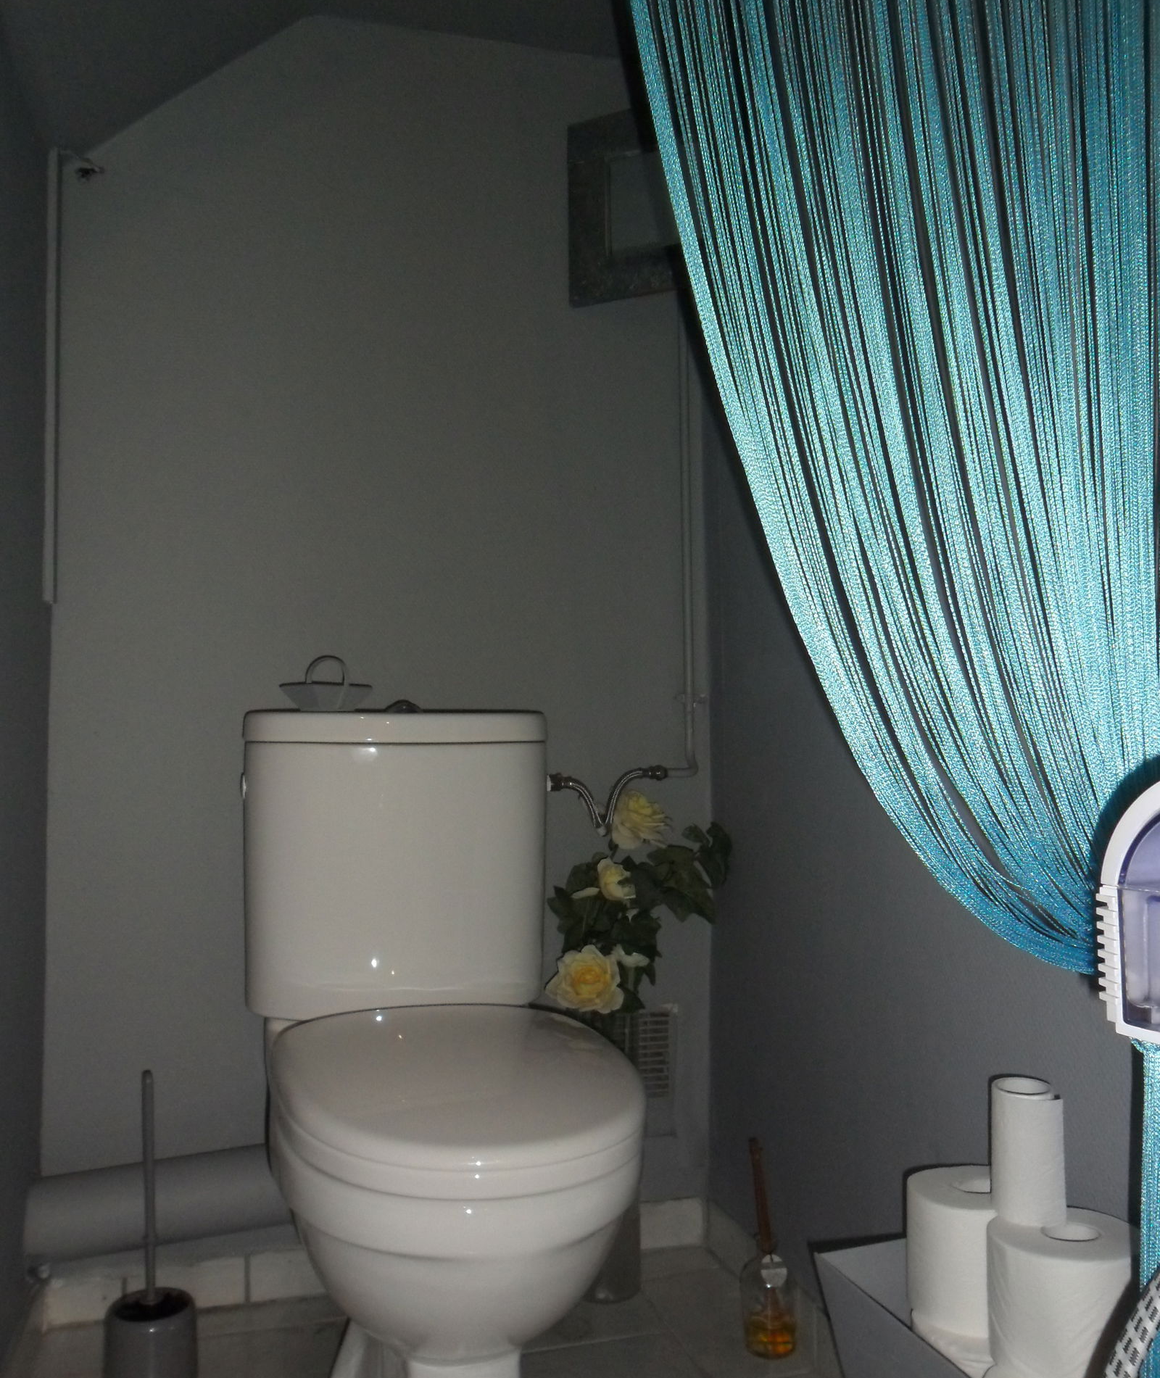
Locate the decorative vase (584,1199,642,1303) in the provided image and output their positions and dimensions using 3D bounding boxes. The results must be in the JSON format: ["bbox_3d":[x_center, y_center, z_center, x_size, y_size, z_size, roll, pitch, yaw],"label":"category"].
[{"bbox_3d":[0.037,0.643,1.689,0.105,0.385,0.105,0,-3,0],"label":"decorative vase"}]

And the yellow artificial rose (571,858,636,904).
[{"bbox_3d":[0.034,0.270,1.700,0.075,0.064,0.066,2,-3,-30],"label":"yellow artificial rose"}]

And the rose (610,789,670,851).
[{"bbox_3d":[0.088,0.192,1.755,0.073,0.086,0.065,2,-3,-30],"label":"rose"}]

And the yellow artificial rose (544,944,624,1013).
[{"bbox_3d":[0.005,0.392,1.635,0.105,0.092,0.066,0,-3,-3],"label":"yellow artificial rose"}]

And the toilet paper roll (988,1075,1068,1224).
[{"bbox_3d":[0.354,0.365,0.953,0.057,0.097,0.058,0,-3,0],"label":"toilet paper roll"}]

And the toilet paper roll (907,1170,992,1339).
[{"bbox_3d":[0.333,0.469,1.014,0.110,0.098,0.110,0,-3,0],"label":"toilet paper roll"}]

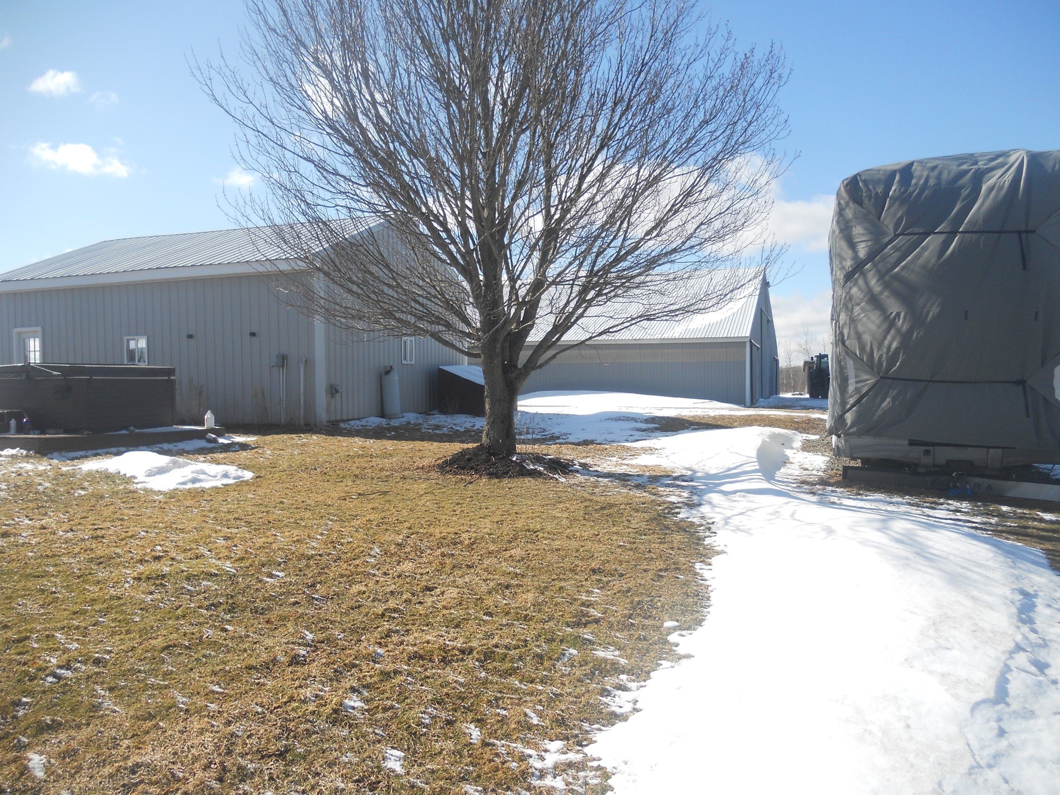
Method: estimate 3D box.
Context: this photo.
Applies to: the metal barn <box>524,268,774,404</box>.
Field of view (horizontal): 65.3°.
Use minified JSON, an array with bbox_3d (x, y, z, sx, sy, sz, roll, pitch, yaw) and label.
[{"bbox_3d":[5.251,-4.650,67.539,27.000,10.100,25.000,0,1,20],"label":"metal barn"}]

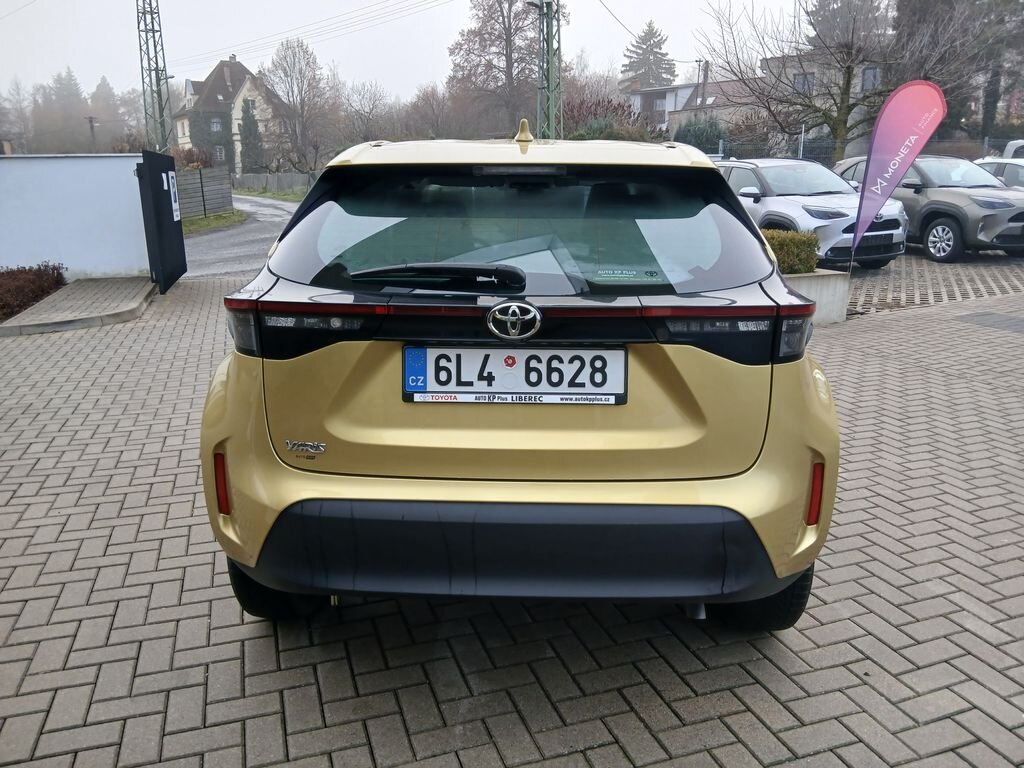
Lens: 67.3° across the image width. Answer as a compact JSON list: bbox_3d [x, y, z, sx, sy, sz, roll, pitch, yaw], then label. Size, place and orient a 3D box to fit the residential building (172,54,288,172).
[{"bbox_3d":[-33.189,-32.006,91.000,11.300,13.400,11.000,-9,16,-29],"label":"residential building"}]

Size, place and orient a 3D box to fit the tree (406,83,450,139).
[{"bbox_3d":[-8.350,-25.050,76.000,4.600,9.500,4.600,0,12,0],"label":"tree"}]

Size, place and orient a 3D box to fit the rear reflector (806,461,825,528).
[{"bbox_3d":[0.756,0.276,1.915,0.030,0.162,0.030,-5,15,-17],"label":"rear reflector"}]

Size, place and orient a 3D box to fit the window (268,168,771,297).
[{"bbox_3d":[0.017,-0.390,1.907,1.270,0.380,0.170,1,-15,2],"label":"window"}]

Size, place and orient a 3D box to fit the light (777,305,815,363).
[{"bbox_3d":[0.690,-0.124,1.874,0.120,0.145,0.140,1,13,2],"label":"light"}]

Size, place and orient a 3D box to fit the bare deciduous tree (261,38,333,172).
[{"bbox_3d":[-21.575,-27.883,77.000,7.000,12.800,7.000,-1,14,0],"label":"bare deciduous tree"}]

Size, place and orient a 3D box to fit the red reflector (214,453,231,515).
[{"bbox_3d":[-0.753,0.262,1.998,0.032,0.172,0.030,6,14,21],"label":"red reflector"}]

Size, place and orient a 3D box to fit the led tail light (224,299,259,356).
[{"bbox_3d":[-0.665,-0.139,1.895,0.108,0.142,0.115,3,14,11],"label":"led tail light"}]

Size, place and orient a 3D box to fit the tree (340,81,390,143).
[{"bbox_3d":[-12.953,-22.325,68.000,4.500,9.300,4.500,0,12,0],"label":"tree"}]

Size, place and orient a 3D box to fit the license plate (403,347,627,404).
[{"bbox_3d":[0.006,-0.020,1.835,0.528,0.133,0.020,0,14,2],"label":"license plate"}]

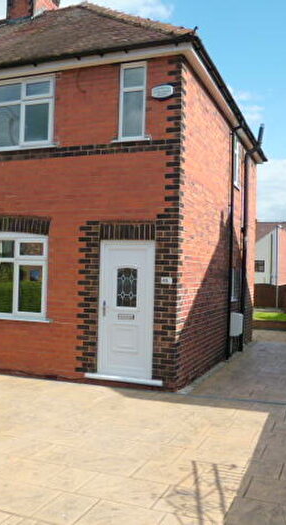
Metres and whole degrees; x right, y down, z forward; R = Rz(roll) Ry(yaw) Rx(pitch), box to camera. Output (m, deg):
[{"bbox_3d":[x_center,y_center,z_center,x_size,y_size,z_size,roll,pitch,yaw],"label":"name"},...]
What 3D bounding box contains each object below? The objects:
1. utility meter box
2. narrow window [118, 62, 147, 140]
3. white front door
[{"bbox_3d":[2.046,1.351,10.649,0.210,0.498,0.500,1,-1,21],"label":"utility meter box"},{"bbox_3d":[-0.155,-2.427,7.328,0.429,1.166,0.100,1,-1,21],"label":"narrow window"},{"bbox_3d":[-0.256,0.717,7.312,0.902,2.086,0.100,1,-1,21],"label":"white front door"}]

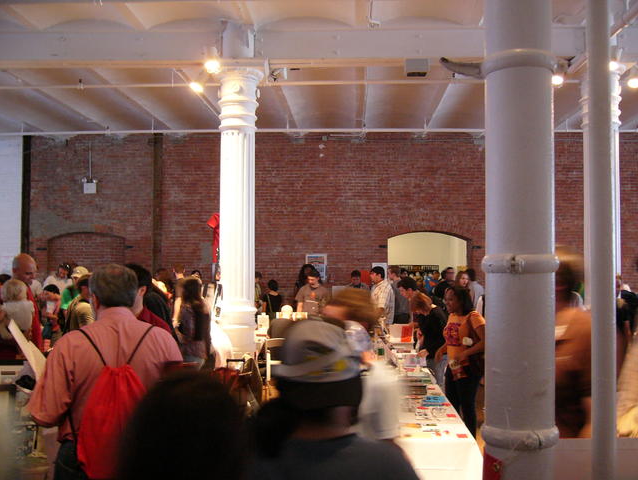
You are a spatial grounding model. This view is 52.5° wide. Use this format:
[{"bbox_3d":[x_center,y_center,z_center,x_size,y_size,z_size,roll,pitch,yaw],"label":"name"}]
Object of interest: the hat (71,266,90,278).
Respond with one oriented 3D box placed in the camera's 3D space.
[{"bbox_3d":[-2.838,0.384,7.700,0.180,0.140,0.260,-1,-3,12],"label":"hat"}]

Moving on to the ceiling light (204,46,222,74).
[{"bbox_3d":[-1.259,-2.122,7.650,0.190,0.310,0.200,1,-3,-18],"label":"ceiling light"}]

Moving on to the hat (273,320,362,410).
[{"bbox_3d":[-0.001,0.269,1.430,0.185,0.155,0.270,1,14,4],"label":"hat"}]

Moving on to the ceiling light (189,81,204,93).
[{"bbox_3d":[-1.562,-1.957,8.250,0.170,0.160,0.180,1,-3,-18],"label":"ceiling light"}]

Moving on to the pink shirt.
[{"bbox_3d":[-0.809,0.523,2.500,0.580,0.560,0.360,1,-3,-19],"label":"pink shirt"}]

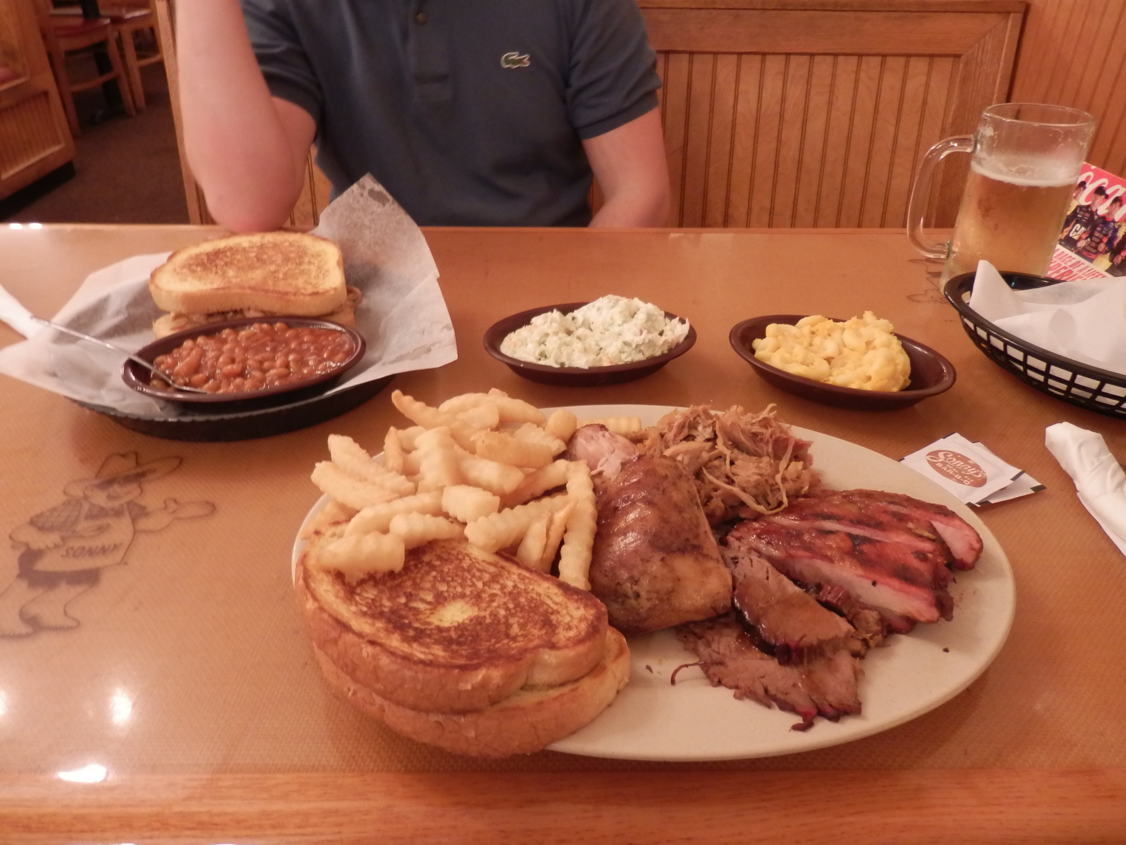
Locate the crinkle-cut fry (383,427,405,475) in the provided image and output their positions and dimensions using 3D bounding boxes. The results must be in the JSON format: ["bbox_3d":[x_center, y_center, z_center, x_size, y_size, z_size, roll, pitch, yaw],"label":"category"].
[{"bbox_3d":[-0.097,0.016,0.466,0.009,0.010,0.033,-6,47,-10],"label":"crinkle-cut fry"}]

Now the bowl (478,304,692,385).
[{"bbox_3d":[0.021,-0.052,0.607,0.156,0.030,0.116,-3,33,-5],"label":"bowl"}]

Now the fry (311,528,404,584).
[{"bbox_3d":[-0.091,0.059,0.362,0.040,0.013,0.015,-3,33,0],"label":"fry"}]

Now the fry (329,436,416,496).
[{"bbox_3d":[-0.105,0.023,0.444,0.054,0.011,0.014,27,40,20],"label":"fry"}]

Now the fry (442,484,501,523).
[{"bbox_3d":[-0.044,0.038,0.383,0.023,0.013,0.015,10,35,18],"label":"fry"}]

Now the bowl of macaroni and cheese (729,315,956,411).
[{"bbox_3d":[0.198,-0.039,0.591,0.159,0.027,0.111,15,37,21],"label":"bowl of macaroni and cheese"}]

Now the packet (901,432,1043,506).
[{"bbox_3d":[0.250,0.032,0.503,0.074,0.007,0.061,-20,39,-28],"label":"packet"}]

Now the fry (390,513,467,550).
[{"bbox_3d":[-0.061,0.049,0.371,0.032,0.013,0.014,1,32,-23],"label":"fry"}]

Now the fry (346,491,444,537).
[{"bbox_3d":[-0.082,0.045,0.406,0.049,0.011,0.011,-15,36,-23],"label":"fry"}]

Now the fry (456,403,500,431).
[{"bbox_3d":[-0.050,-0.003,0.474,0.025,0.012,0.013,-1,33,-2],"label":"fry"}]

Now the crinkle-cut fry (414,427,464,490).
[{"bbox_3d":[-0.064,0.019,0.419,0.017,0.014,0.041,-6,41,-9],"label":"crinkle-cut fry"}]

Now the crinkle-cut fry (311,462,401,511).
[{"bbox_3d":[-0.109,0.034,0.431,0.046,0.012,0.014,12,34,7],"label":"crinkle-cut fry"}]

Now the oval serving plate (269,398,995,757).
[{"bbox_3d":[0.044,0.070,0.427,0.362,0.027,0.255,1,34,1],"label":"oval serving plate"}]

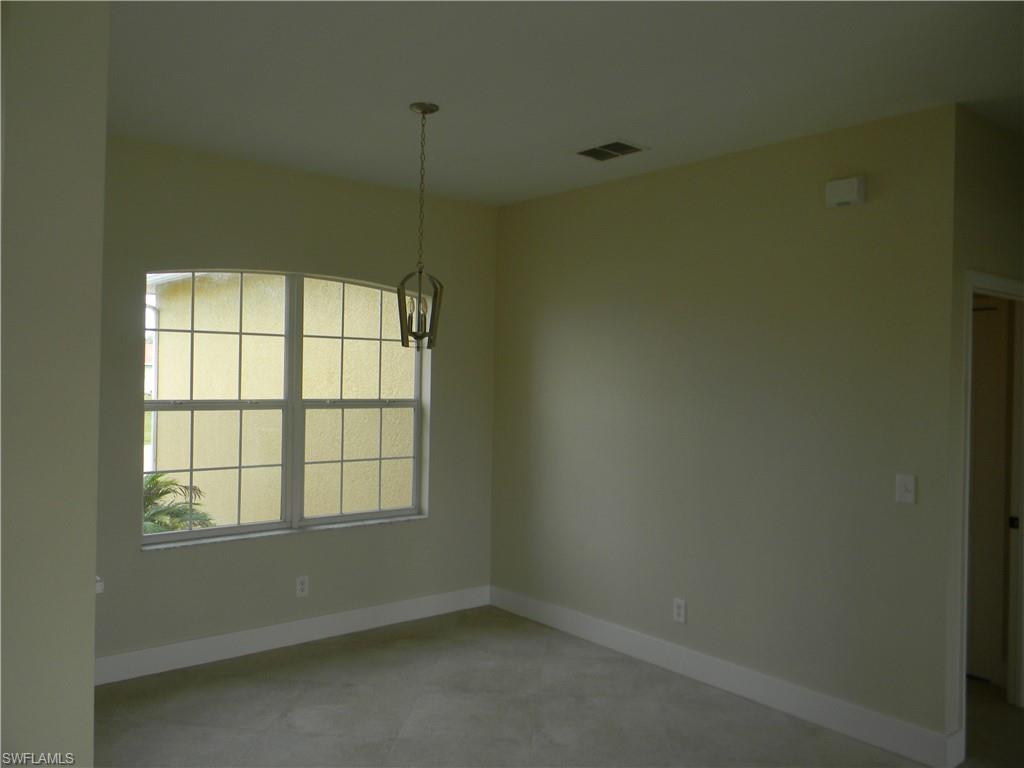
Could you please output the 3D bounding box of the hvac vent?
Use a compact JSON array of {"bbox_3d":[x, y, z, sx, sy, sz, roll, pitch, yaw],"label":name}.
[{"bbox_3d":[0.516,-1.217,4.365,0.225,0.025,0.315,0,1,-40],"label":"hvac vent"}]

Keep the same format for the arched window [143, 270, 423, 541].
[{"bbox_3d":[-1.284,0.117,4.998,1.803,1.528,0.100,0,1,-40],"label":"arched window"}]

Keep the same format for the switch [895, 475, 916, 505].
[{"bbox_3d":[1.714,0.458,3.613,0.014,0.123,0.080,0,1,-40],"label":"switch"}]

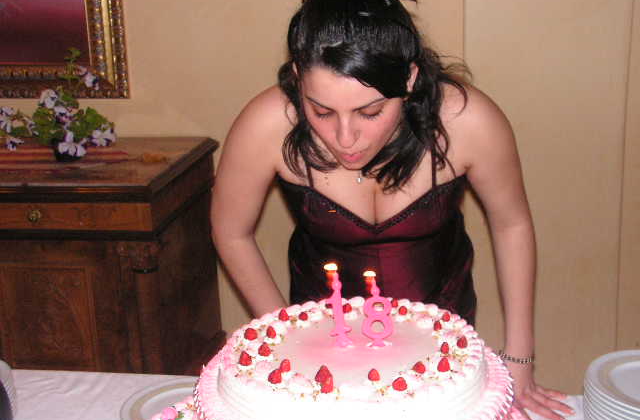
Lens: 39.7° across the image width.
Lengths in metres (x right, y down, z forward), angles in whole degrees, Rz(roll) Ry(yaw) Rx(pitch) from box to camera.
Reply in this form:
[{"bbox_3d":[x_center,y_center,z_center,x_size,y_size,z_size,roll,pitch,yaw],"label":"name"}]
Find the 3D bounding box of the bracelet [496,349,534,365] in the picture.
[{"bbox_3d":[0.316,0.232,1.428,0.058,0.008,0.056,7,13,0],"label":"bracelet"}]

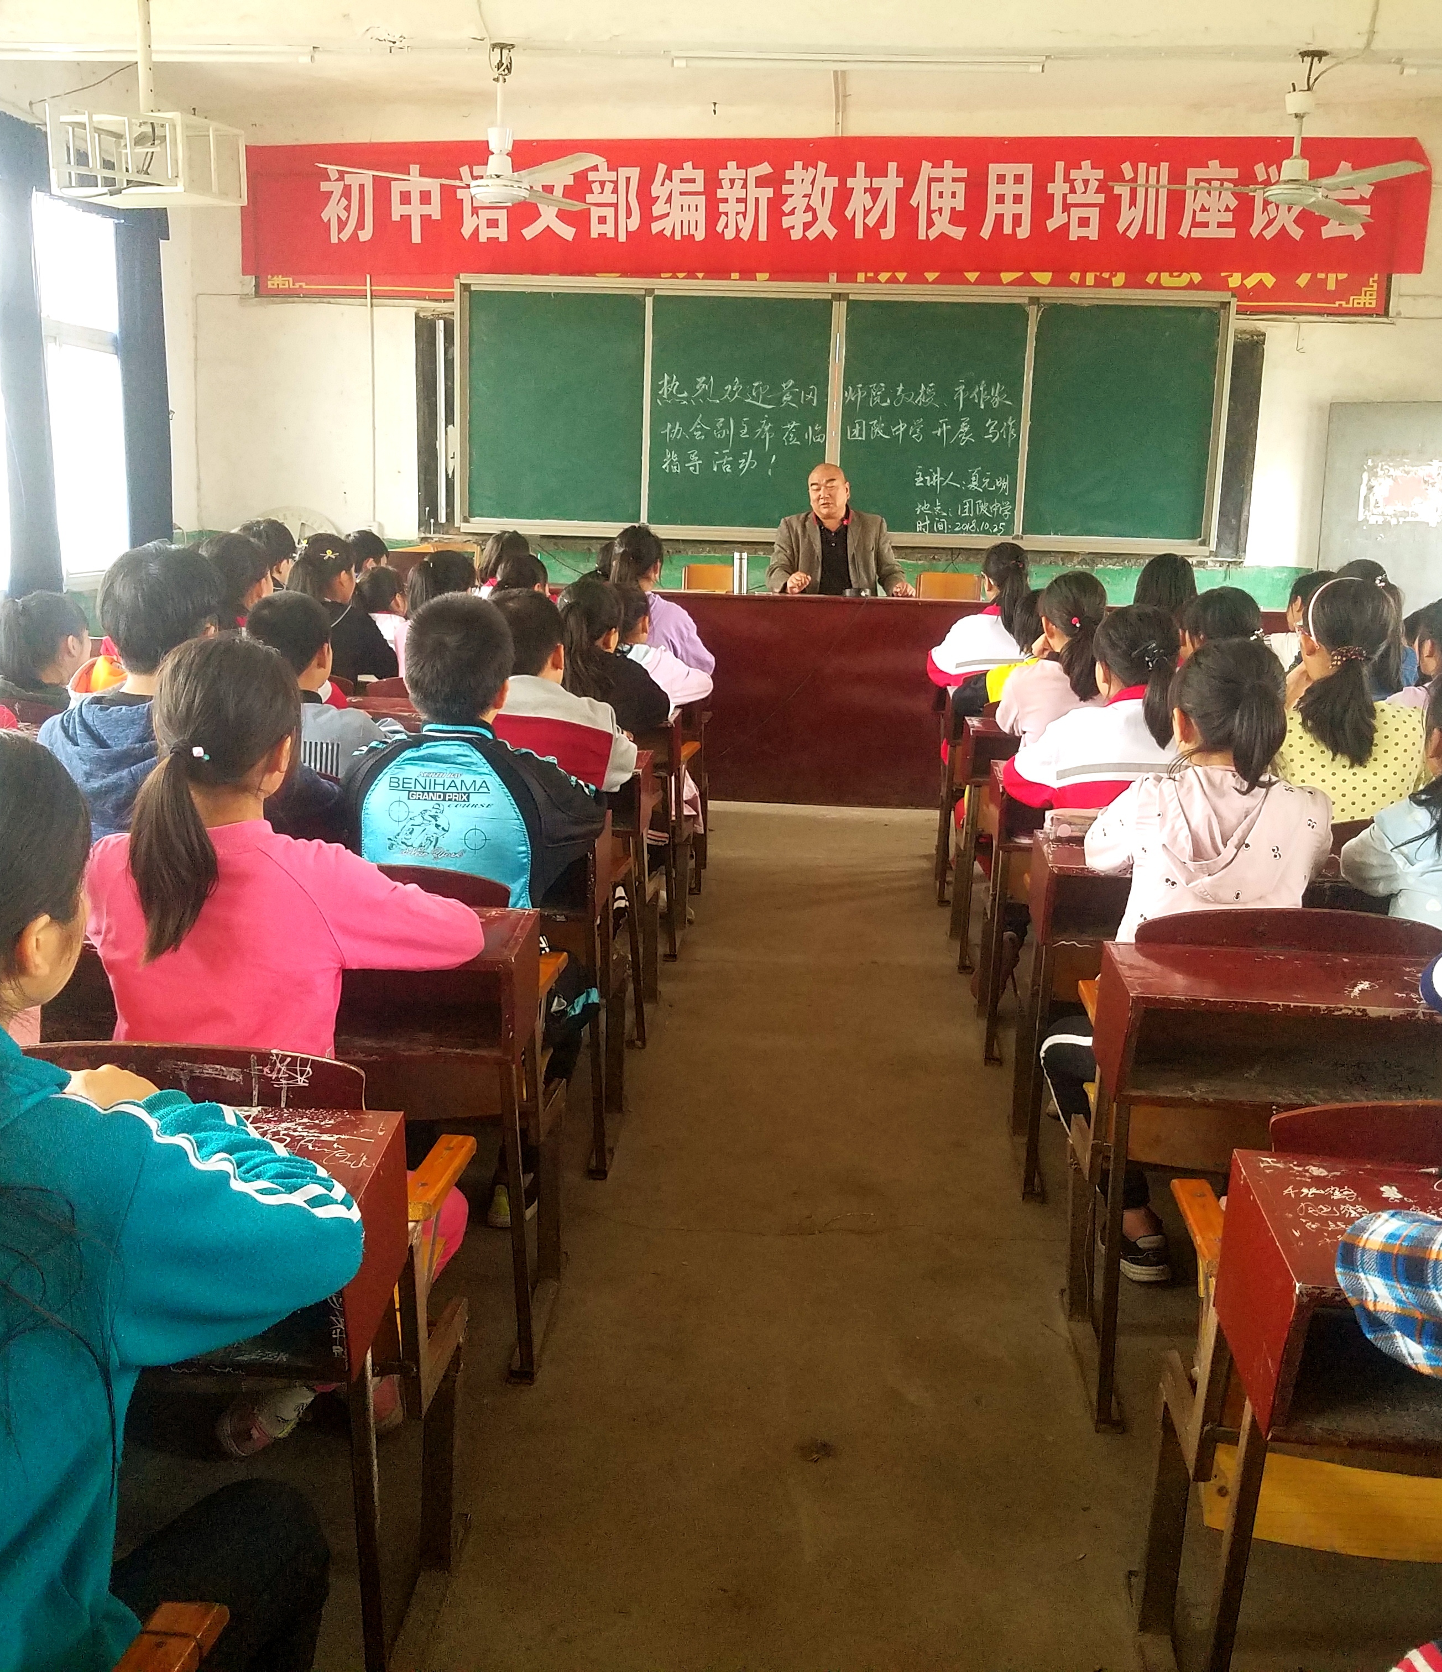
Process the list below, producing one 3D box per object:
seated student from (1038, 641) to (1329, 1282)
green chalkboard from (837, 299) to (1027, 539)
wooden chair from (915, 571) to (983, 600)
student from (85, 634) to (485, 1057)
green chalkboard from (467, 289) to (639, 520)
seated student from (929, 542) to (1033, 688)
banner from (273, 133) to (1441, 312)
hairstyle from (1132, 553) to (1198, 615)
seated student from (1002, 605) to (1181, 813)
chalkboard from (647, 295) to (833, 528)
[{"bbox_3d":[0.808,0.198,2.972,0.488,1.107,0.640,2,11,3],"label":"seated student"},{"bbox_3d":[1.085,-2.148,8.624,0.980,1.200,0.040,2,12,3],"label":"green chalkboard"},{"bbox_3d":[1.136,-0.882,8.314,0.380,0.820,0.420,2,12,3],"label":"wooden chair"},{"bbox_3d":[-0.619,0.309,2.332,0.550,1.180,0.680,2,12,3],"label":"student"},{"bbox_3d":[-0.870,-2.244,8.753,0.940,1.190,0.040,2,12,3],"label":"green chalkboard"},{"bbox_3d":[1.022,-0.482,6.343,0.447,1.219,0.660,2,11,0],"label":"seated student"},{"bbox_3d":[0.523,-3.207,8.682,6.103,0.743,0.040,2,11,3],"label":"banner"},{"bbox_3d":[1.386,-0.749,5.227,0.190,0.260,0.220,2,12,3],"label":"hairstyle"},{"bbox_3d":[0.876,0.035,3.797,0.457,1.128,0.640,2,11,3],"label":"seated student"},{"bbox_3d":[0.101,-2.235,8.844,1.020,1.190,0.050,2,12,3],"label":"chalkboard"}]

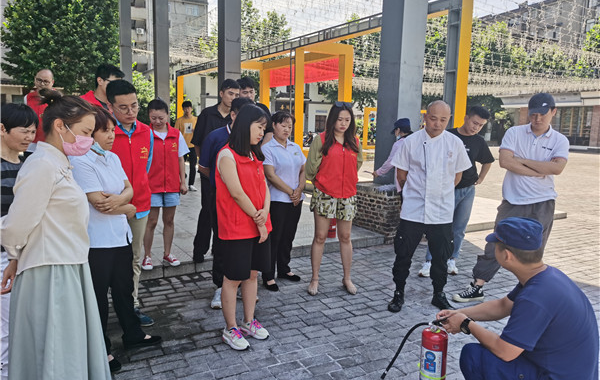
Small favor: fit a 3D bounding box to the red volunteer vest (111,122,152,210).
[{"bbox_3d":[-1.196,-0.165,3.319,0.420,0.670,0.270,-5,11,-37],"label":"red volunteer vest"}]

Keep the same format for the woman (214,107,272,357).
[{"bbox_3d":[-0.365,0.234,3.097,0.330,1.570,0.410,9,11,36],"label":"woman"}]

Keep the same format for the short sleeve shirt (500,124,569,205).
[{"bbox_3d":[2.090,-0.233,4.191,0.540,0.680,0.330,7,10,29],"label":"short sleeve shirt"}]

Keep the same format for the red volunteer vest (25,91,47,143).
[{"bbox_3d":[-2.407,-0.691,4.400,0.440,0.570,0.270,-2,9,-20],"label":"red volunteer vest"}]

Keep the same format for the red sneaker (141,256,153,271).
[{"bbox_3d":[-1.408,0.642,4.305,0.095,0.100,0.240,-1,10,-20],"label":"red sneaker"}]

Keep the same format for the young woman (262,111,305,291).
[{"bbox_3d":[-0.133,0.086,4.196,0.430,1.560,0.350,-4,10,-33],"label":"young woman"}]

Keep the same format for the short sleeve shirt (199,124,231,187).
[{"bbox_3d":[-0.515,-0.161,3.658,0.340,0.660,0.500,10,12,41],"label":"short sleeve shirt"}]

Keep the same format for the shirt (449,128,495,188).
[{"bbox_3d":[1.692,-0.328,4.800,0.540,0.640,0.280,8,11,18],"label":"shirt"}]

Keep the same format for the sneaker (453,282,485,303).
[{"bbox_3d":[1.456,0.869,4.025,0.290,0.140,0.105,-1,9,-14],"label":"sneaker"}]

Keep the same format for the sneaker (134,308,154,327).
[{"bbox_3d":[-1.201,0.908,3.446,0.285,0.110,0.105,5,9,23],"label":"sneaker"}]

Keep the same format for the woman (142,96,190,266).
[{"bbox_3d":[-1.254,-0.063,4.283,0.440,1.510,0.300,-2,10,-26],"label":"woman"}]

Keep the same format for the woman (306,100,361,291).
[{"bbox_3d":[0.309,0.068,4.104,0.490,1.640,0.360,-1,9,-18],"label":"woman"}]

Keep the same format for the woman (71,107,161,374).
[{"bbox_3d":[-1.098,0.266,2.838,0.430,1.520,0.460,7,10,27],"label":"woman"}]

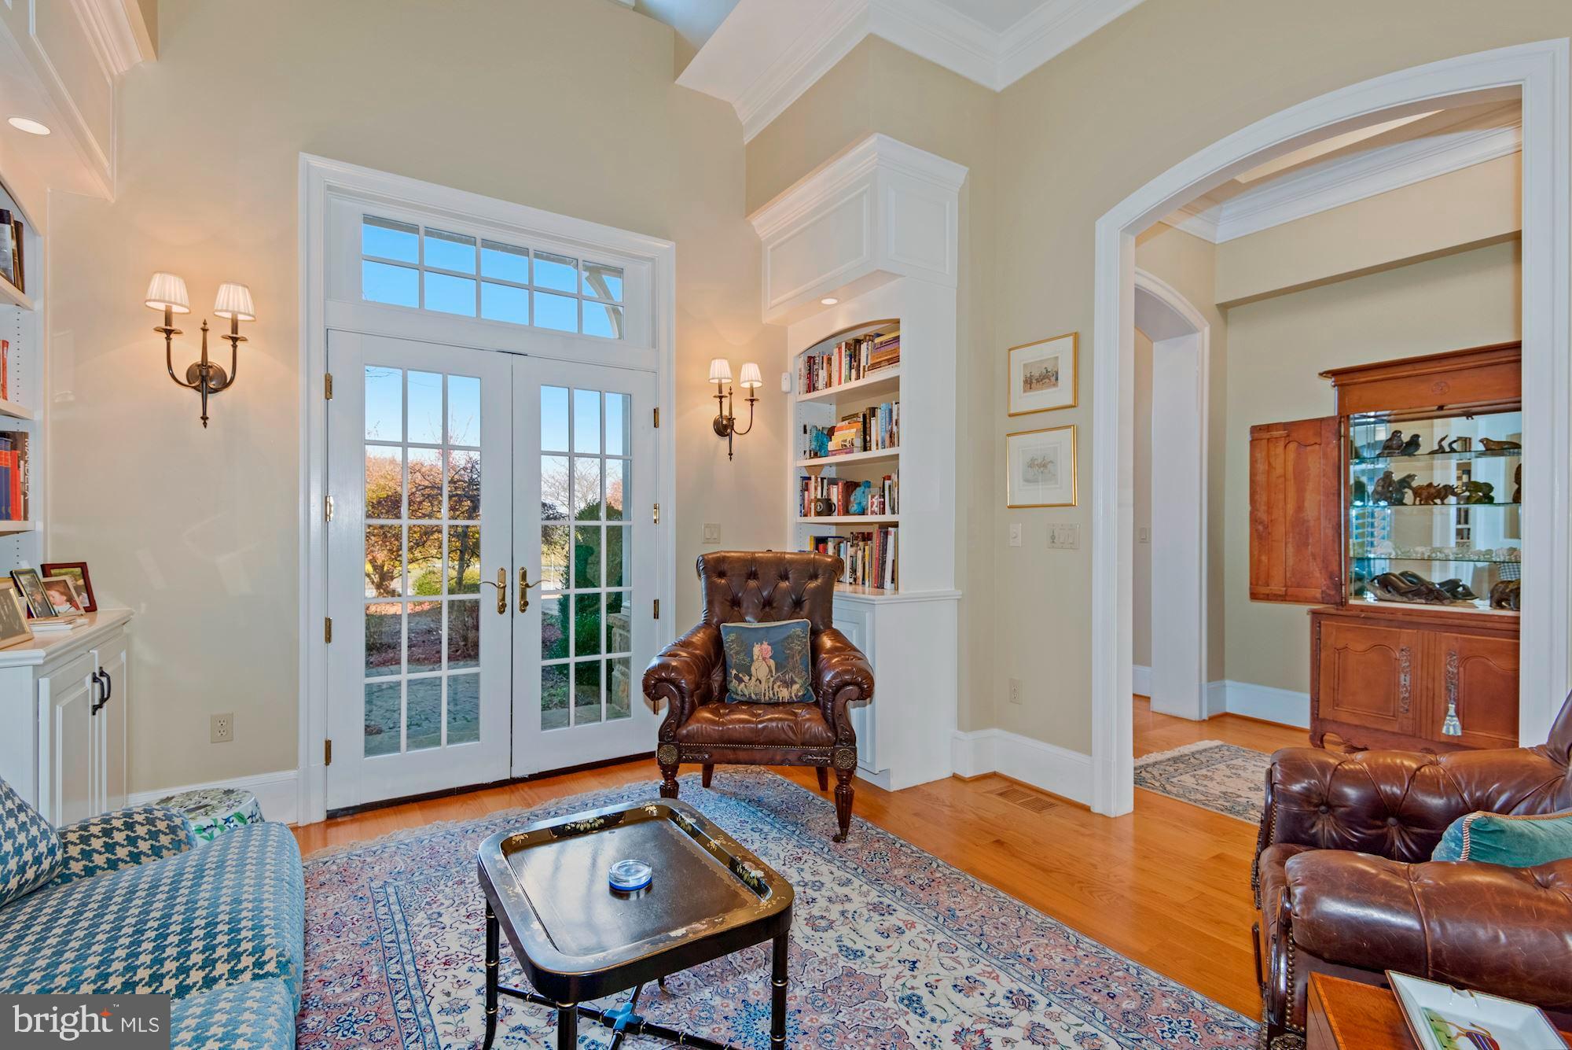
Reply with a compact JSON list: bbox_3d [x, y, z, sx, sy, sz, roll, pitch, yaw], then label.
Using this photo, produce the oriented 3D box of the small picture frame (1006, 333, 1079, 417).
[{"bbox_3d":[1.203,-0.695,3.283,0.026,0.333,0.380,0,0,-32],"label":"small picture frame"}]

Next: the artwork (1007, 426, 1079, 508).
[{"bbox_3d":[1.199,-0.262,3.288,0.026,0.365,0.389,0,0,-32],"label":"artwork"}]

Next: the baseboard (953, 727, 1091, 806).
[{"bbox_3d":[1.095,1.129,3.261,0.202,0.222,0.618,0,0,-32],"label":"baseboard"}]

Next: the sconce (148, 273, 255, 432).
[{"bbox_3d":[-2.194,-0.639,2.634,0.318,0.548,0.218,0,0,-32],"label":"sconce"}]

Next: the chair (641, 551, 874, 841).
[{"bbox_3d":[-0.095,0.676,3.109,0.920,1.102,0.790,0,0,3],"label":"chair"}]

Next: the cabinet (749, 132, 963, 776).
[{"bbox_3d":[0.342,-0.246,3.719,0.576,2.969,1.113,0,0,-32],"label":"cabinet"}]

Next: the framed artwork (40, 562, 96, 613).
[{"bbox_3d":[-2.534,0.229,2.472,0.025,0.181,0.145,-12,1,-3],"label":"framed artwork"}]

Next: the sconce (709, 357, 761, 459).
[{"bbox_3d":[-0.292,-0.626,3.844,0.318,0.543,0.218,0,0,-32],"label":"sconce"}]

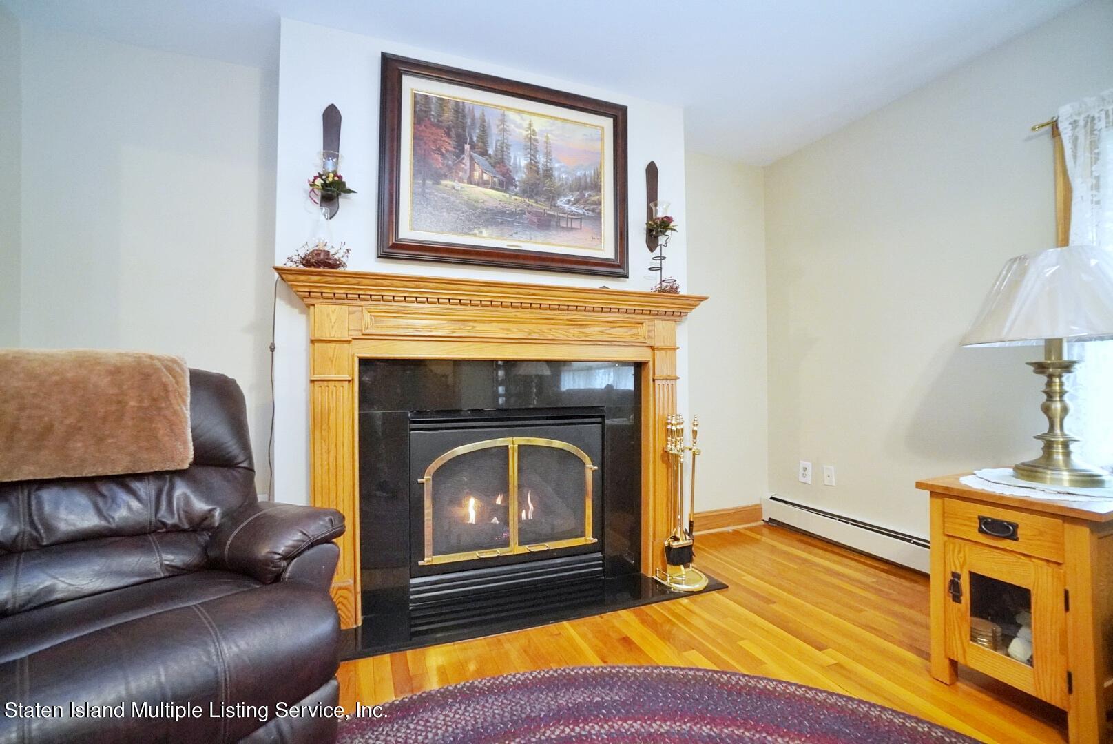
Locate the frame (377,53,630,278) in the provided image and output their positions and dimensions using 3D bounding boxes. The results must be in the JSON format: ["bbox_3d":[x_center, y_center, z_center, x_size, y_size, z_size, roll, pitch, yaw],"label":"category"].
[{"bbox_3d":[-0.194,-0.913,2.161,1.172,0.866,0.050,0,-1,-20],"label":"frame"}]

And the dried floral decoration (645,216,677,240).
[{"bbox_3d":[0.531,-0.730,2.353,0.150,0.112,0.130,0,-1,-20],"label":"dried floral decoration"}]

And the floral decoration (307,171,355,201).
[{"bbox_3d":[-0.889,-0.737,1.841,0.170,0.108,0.135,0,-1,-20],"label":"floral decoration"}]

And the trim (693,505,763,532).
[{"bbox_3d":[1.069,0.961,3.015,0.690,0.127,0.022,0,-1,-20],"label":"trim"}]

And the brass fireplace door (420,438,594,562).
[{"bbox_3d":[-0.195,0.563,2.120,0.842,0.527,0.050,0,-1,-20],"label":"brass fireplace door"}]

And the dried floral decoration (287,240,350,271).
[{"bbox_3d":[-0.928,-0.438,1.810,0.225,0.120,0.195,0,-1,-20],"label":"dried floral decoration"}]

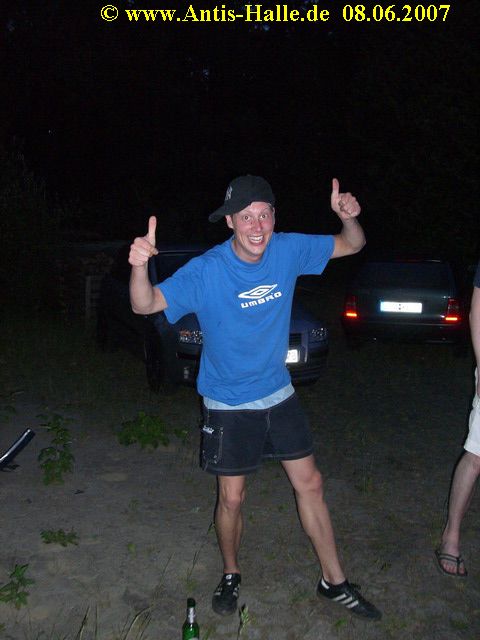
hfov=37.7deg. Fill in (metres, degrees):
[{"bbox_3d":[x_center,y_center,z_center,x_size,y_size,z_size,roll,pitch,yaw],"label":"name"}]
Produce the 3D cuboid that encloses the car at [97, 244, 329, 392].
[{"bbox_3d":[-0.537,-0.170,8.183,1.770,1.440,4.400,0,7,-21],"label":"car"}]

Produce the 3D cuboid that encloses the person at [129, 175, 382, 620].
[{"bbox_3d":[0.073,0.300,2.800,1.040,1.750,0.560,1,6,-7],"label":"person"}]

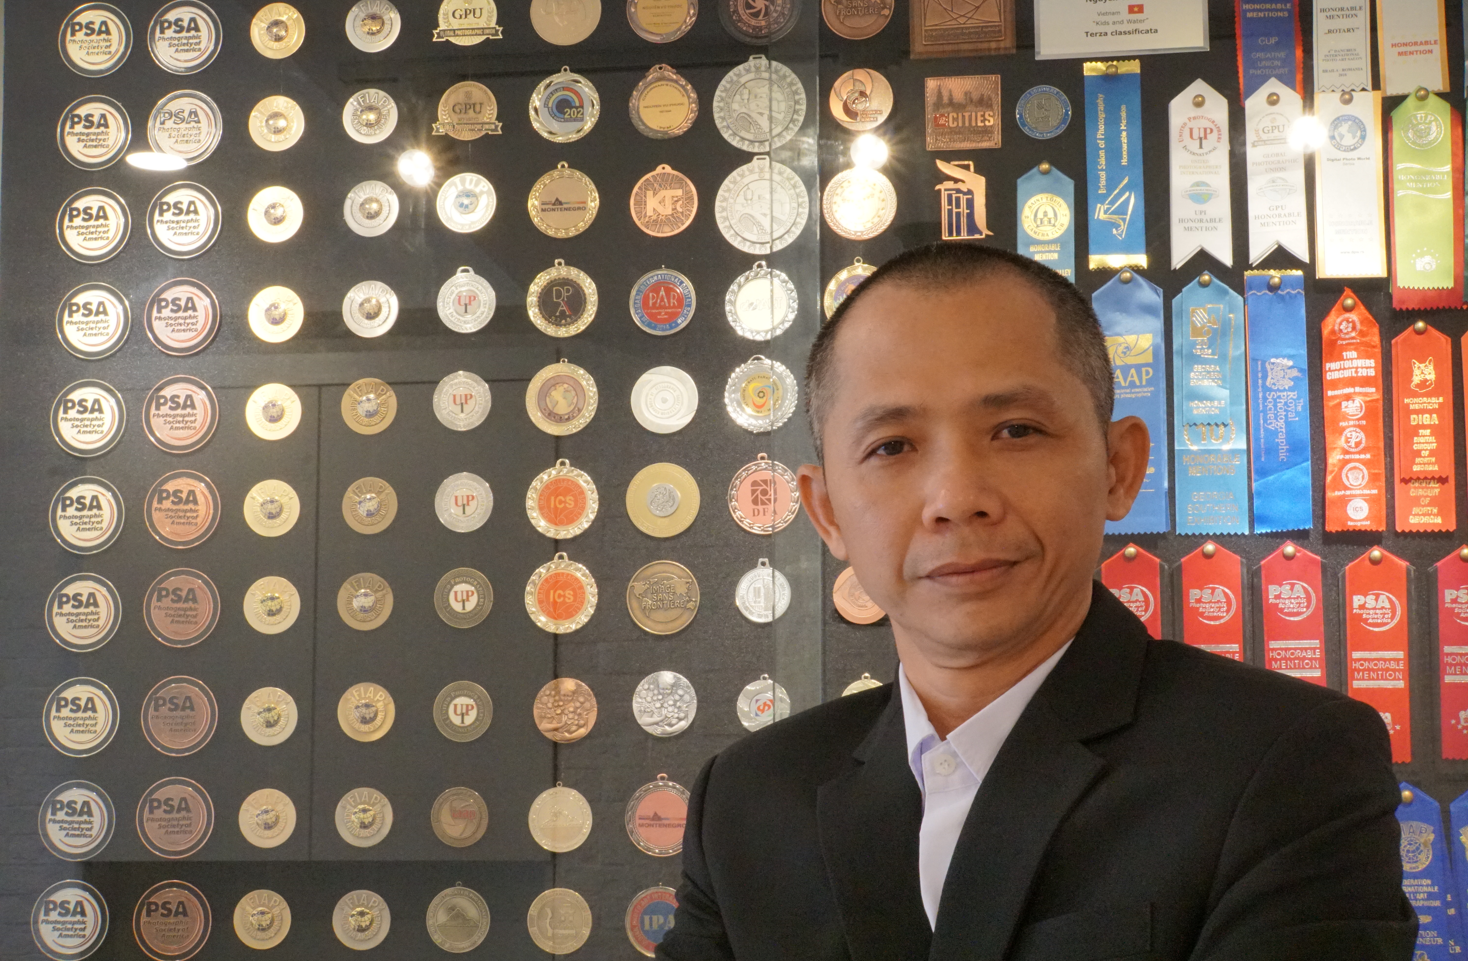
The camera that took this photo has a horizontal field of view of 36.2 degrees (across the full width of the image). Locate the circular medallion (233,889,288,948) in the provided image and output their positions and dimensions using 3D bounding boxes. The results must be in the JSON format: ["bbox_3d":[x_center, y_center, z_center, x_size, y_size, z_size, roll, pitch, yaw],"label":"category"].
[{"bbox_3d":[-0.423,0.393,2.006,0.052,0.053,0.005,-1,-7,7],"label":"circular medallion"}]

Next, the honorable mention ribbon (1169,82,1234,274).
[{"bbox_3d":[0.402,-0.264,1.931,0.051,0.167,0.006,-1,-6,7],"label":"honorable mention ribbon"}]

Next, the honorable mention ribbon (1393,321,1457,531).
[{"bbox_3d":[0.580,-0.045,1.884,0.049,0.178,0.006,0,-6,7],"label":"honorable mention ribbon"}]

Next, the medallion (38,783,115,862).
[{"bbox_3d":[-0.576,0.298,1.961,0.070,0.070,0.007,-1,-7,7],"label":"medallion"}]

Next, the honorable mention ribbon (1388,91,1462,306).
[{"bbox_3d":[0.564,-0.230,1.829,0.056,0.183,0.005,-1,-7,7],"label":"honorable mention ribbon"}]

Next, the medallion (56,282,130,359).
[{"bbox_3d":[-0.575,-0.143,2.011,0.070,0.070,0.007,-1,-7,7],"label":"medallion"}]

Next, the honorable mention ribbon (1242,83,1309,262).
[{"bbox_3d":[0.461,-0.264,1.901,0.049,0.161,0.007,-1,-7,7],"label":"honorable mention ribbon"}]

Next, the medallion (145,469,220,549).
[{"bbox_3d":[-0.488,0.026,1.982,0.070,0.070,0.007,-1,-7,7],"label":"medallion"}]

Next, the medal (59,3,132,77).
[{"bbox_3d":[-0.576,-0.397,2.023,0.068,0.068,0.006,-1,-6,7],"label":"medal"}]

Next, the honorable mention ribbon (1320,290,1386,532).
[{"bbox_3d":[0.517,-0.060,1.871,0.049,0.205,0.008,0,-6,7],"label":"honorable mention ribbon"}]

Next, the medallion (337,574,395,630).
[{"bbox_3d":[-0.319,0.105,1.935,0.049,0.049,0.007,-1,-6,7],"label":"medallion"}]

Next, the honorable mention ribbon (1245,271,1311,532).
[{"bbox_3d":[0.462,-0.067,1.902,0.048,0.224,0.006,-1,-6,7],"label":"honorable mention ribbon"}]

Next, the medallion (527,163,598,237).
[{"bbox_3d":[-0.146,-0.240,1.921,0.062,0.067,0.004,-1,-7,7],"label":"medallion"}]

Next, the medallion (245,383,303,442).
[{"bbox_3d":[-0.423,-0.064,2.058,0.053,0.053,0.005,-1,-7,7],"label":"medallion"}]

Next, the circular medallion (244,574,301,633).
[{"bbox_3d":[-0.411,0.111,1.996,0.052,0.052,0.005,-1,-6,7],"label":"circular medallion"}]

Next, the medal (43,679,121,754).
[{"bbox_3d":[-0.584,0.212,2.006,0.072,0.072,0.007,-1,-6,7],"label":"medal"}]

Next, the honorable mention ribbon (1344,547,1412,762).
[{"bbox_3d":[0.549,0.148,1.908,0.052,0.185,0.006,0,-7,7],"label":"honorable mention ribbon"}]

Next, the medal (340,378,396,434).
[{"bbox_3d":[-0.335,-0.068,2.047,0.053,0.052,0.005,-1,-7,7],"label":"medal"}]

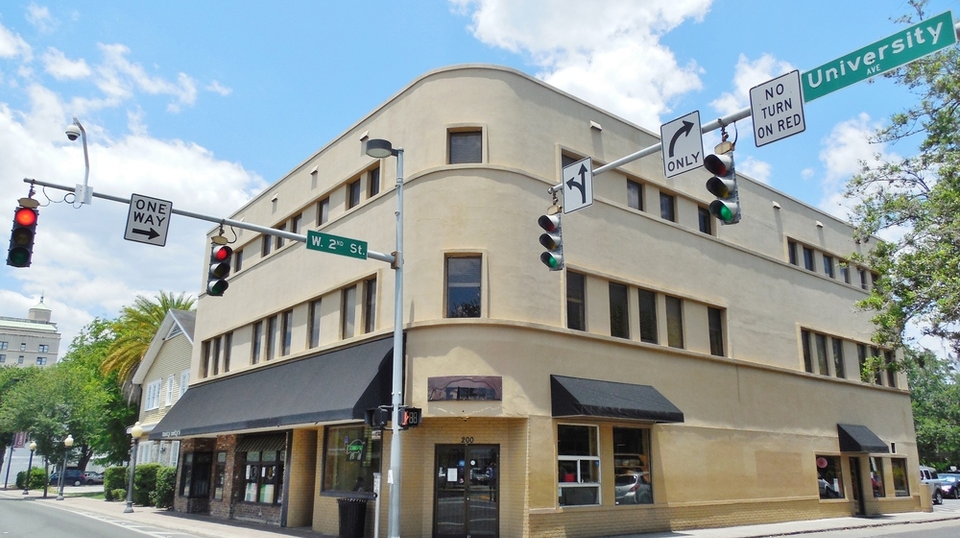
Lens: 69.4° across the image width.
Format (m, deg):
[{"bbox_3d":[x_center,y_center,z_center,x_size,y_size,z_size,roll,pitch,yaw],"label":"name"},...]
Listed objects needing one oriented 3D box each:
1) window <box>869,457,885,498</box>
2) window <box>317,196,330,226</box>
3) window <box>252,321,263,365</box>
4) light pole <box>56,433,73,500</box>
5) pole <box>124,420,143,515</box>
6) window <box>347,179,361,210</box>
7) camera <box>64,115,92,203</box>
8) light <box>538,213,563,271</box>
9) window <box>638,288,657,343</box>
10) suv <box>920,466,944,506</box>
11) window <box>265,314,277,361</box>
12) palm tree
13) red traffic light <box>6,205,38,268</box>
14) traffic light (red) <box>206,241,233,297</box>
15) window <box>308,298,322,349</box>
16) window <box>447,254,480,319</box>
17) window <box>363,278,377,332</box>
[{"bbox_3d":[15.182,7.981,26.557,1.053,1.485,0.120,13,-20,-37],"label":"window"},{"bbox_3d":[-4.996,-1.834,22.133,0.120,0.920,0.780,13,-20,-37],"label":"window"},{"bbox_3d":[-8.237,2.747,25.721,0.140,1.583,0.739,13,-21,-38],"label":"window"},{"bbox_3d":[-19.994,9.578,33.509,0.420,3.060,0.420,13,-20,-37],"label":"light pole"},{"bbox_3d":[-12.938,7.413,25.943,0.381,3.210,0.381,13,-20,-37],"label":"pole"},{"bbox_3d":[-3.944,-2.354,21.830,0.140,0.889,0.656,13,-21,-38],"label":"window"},{"bbox_3d":[-7.496,-2.006,13.012,0.600,1.720,0.320,13,-20,-37],"label":"camera"},{"bbox_3d":[1.271,-0.487,12.503,0.420,1.060,0.350,9,-18,-30],"label":"light"},{"bbox_3d":[4.830,1.367,19.828,0.800,1.540,0.120,13,-20,-37],"label":"window"},{"bbox_3d":[20.303,10.331,33.121,4.400,1.770,1.820,13,-20,-37],"label":"suv"},{"bbox_3d":[-7.200,2.403,23.958,0.150,1.500,0.870,13,-20,-37],"label":"window"},{"bbox_3d":[-21.877,7.852,45.299,6.400,12.600,6.400,13,-20,-37],"label":"palm tree"},{"bbox_3d":[-7.744,-0.559,11.769,0.350,1.060,0.400,13,-20,-37],"label":"red traffic light"},{"bbox_3d":[-5.186,-0.001,13.762,0.350,1.060,0.400,13,-20,-37],"label":"traffic light (red)"},{"bbox_3d":[-5.097,1.703,21.446,0.150,1.500,0.850,13,-20,-37],"label":"window"},{"bbox_3d":[-0.378,0.413,16.669,0.883,1.525,0.120,-1,-16,6],"label":"window"},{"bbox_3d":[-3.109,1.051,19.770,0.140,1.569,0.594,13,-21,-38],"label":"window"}]

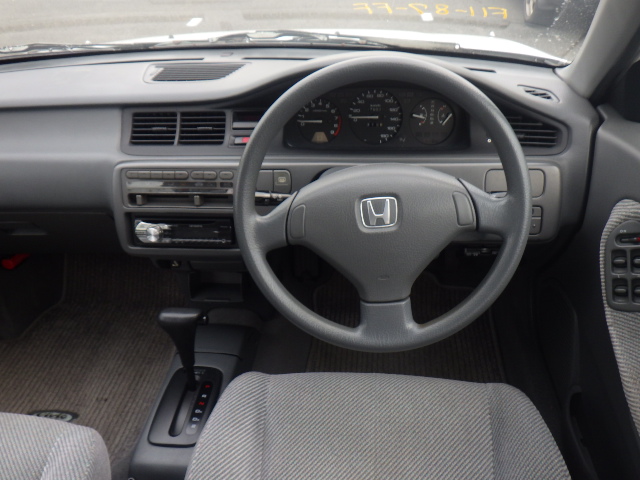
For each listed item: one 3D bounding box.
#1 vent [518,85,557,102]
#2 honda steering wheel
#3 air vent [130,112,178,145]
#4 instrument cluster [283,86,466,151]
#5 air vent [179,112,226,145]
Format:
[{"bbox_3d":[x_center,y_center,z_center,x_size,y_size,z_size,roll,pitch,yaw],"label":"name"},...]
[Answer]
[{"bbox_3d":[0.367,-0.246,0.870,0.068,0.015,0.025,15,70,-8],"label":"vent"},{"bbox_3d":[0.083,-0.048,0.685,0.380,0.380,0.090,-2,3,0],"label":"honda steering wheel"},{"bbox_3d":[-0.275,-0.185,0.860,0.078,0.053,0.025,0,10,0],"label":"air vent"},{"bbox_3d":[0.092,-0.208,0.875,0.310,0.115,0.060,1,18,5],"label":"instrument cluster"},{"bbox_3d":[-0.195,-0.185,0.860,0.078,0.053,0.025,0,10,0],"label":"air vent"}]

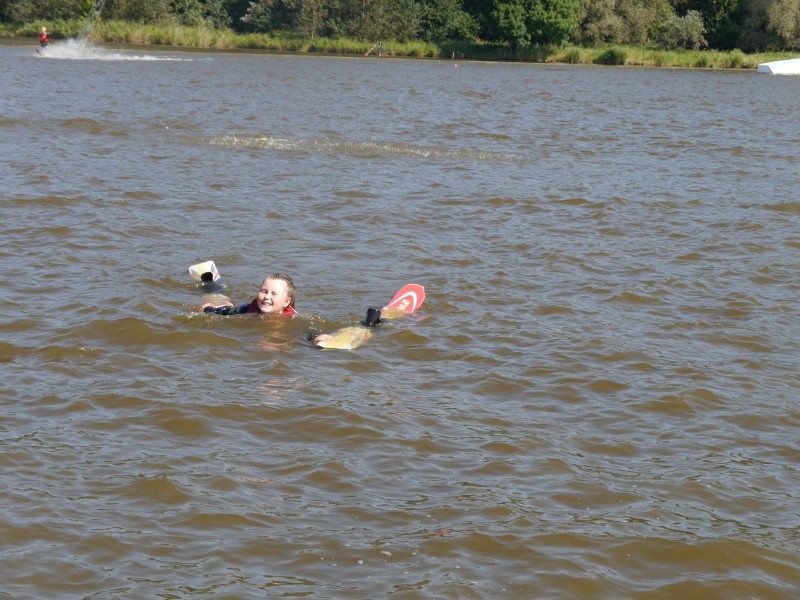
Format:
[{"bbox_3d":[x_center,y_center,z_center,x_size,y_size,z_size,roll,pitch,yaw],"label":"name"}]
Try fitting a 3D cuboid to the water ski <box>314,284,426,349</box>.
[{"bbox_3d":[-0.091,0.068,9.241,0.170,0.160,1.360,3,11,17],"label":"water ski"}]

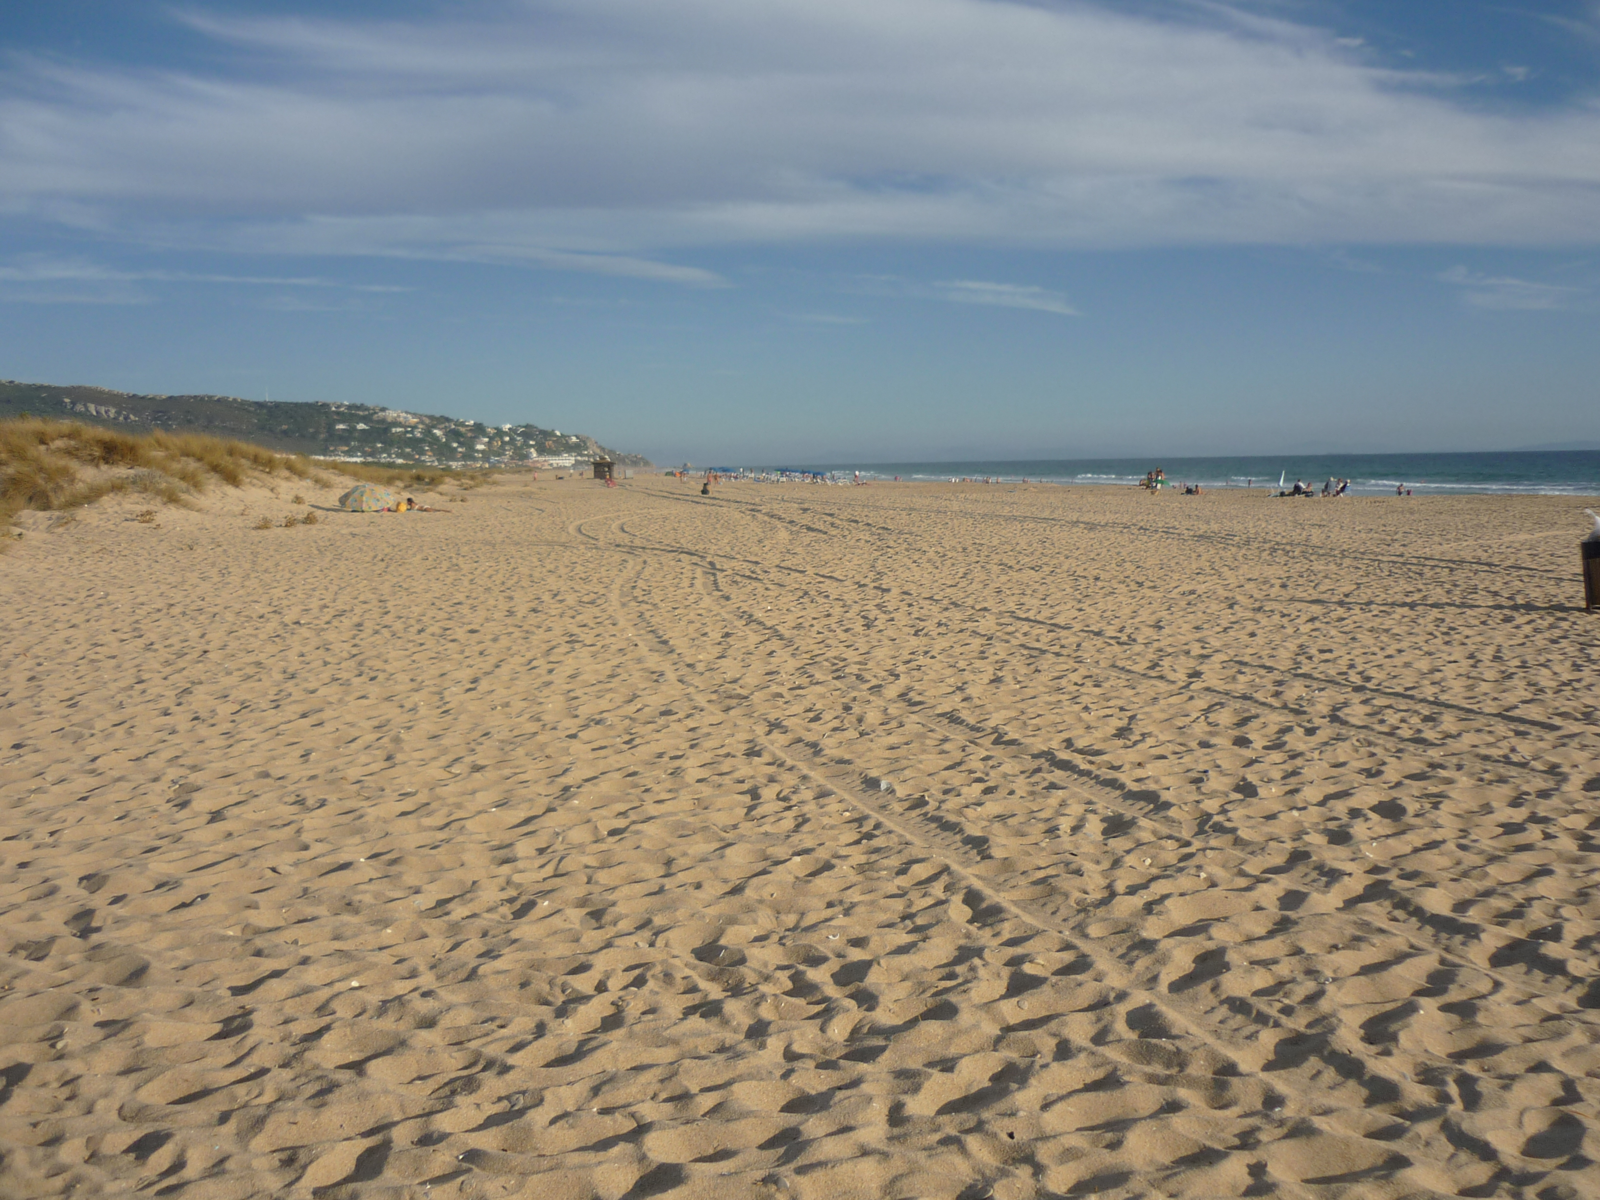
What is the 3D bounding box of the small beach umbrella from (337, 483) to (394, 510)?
[{"bbox_3d":[-14.198,-3.340,50.000,1.850,0.970,1.850,-2,23,-16],"label":"small beach umbrella"}]

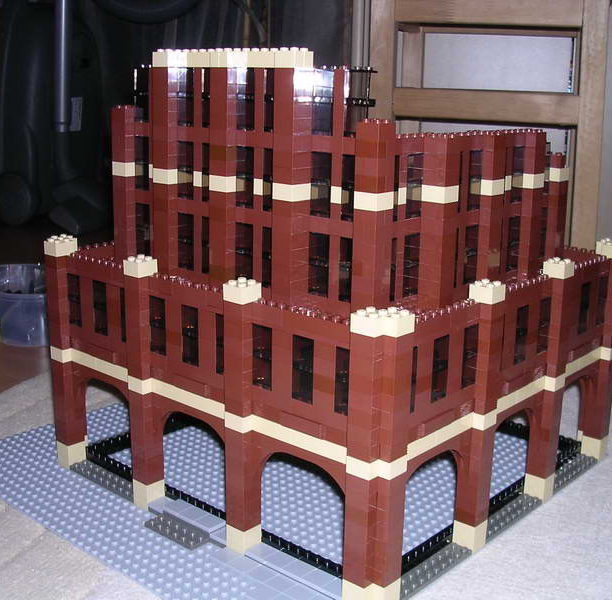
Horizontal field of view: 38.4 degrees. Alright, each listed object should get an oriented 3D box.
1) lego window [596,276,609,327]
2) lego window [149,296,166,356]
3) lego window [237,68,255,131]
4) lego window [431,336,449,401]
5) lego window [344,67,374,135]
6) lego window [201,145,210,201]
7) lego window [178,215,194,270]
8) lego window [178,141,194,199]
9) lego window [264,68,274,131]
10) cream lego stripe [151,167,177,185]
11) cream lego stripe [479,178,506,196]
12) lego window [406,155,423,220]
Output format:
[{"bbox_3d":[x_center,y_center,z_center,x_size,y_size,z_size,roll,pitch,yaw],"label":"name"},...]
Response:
[{"bbox_3d":[0.223,0.001,0.672,0.008,0.038,0.016,13,19,40],"label":"lego window"},{"bbox_3d":[-0.095,0.017,0.586,0.016,0.038,0.008,13,19,40],"label":"lego window"},{"bbox_3d":[-0.035,-0.123,0.542,0.016,0.038,0.008,13,19,40],"label":"lego window"},{"bbox_3d":[0.074,0.039,0.509,0.008,0.038,0.016,13,19,40],"label":"lego window"},{"bbox_3d":[0.030,-0.111,0.497,0.016,0.038,0.008,13,19,40],"label":"lego window"},{"bbox_3d":[-0.060,-0.083,0.575,0.016,0.038,0.008,13,19,40],"label":"lego window"},{"bbox_3d":[-0.079,-0.040,0.602,0.016,0.038,0.007,13,18,40],"label":"lego window"},{"bbox_3d":[-0.078,-0.087,0.590,0.016,0.038,0.008,13,19,40],"label":"lego window"},{"bbox_3d":[-0.017,-0.120,0.527,0.016,0.038,0.007,13,18,40],"label":"lego window"},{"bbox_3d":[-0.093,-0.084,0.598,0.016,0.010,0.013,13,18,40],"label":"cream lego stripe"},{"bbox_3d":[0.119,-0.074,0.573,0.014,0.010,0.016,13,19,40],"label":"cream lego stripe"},{"bbox_3d":[0.062,-0.069,0.527,0.008,0.038,0.016,13,19,40],"label":"lego window"}]

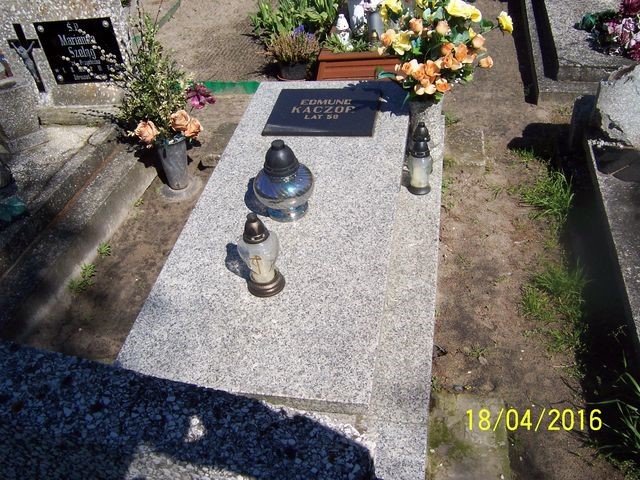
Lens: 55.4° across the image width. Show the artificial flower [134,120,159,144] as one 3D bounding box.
[{"bbox_3d":[-0.651,-0.404,2.290,0.085,0.078,0.080,19,48,27],"label":"artificial flower"}]

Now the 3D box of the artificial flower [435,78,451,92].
[{"bbox_3d":[0.406,-0.511,2.020,0.053,0.046,0.052,-5,42,3],"label":"artificial flower"}]

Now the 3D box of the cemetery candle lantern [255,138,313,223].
[{"bbox_3d":[-0.124,-0.220,2.119,0.205,0.288,0.205,3,41,11],"label":"cemetery candle lantern"}]

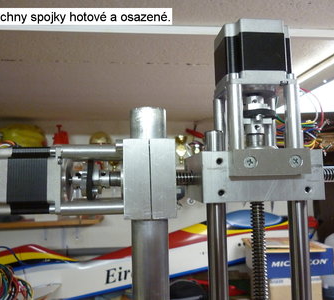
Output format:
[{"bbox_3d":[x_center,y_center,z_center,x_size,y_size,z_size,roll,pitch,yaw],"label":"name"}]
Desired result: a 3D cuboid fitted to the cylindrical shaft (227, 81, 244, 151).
[{"bbox_3d":[0.056,-0.025,0.262,0.013,0.054,0.013,-1,-6,0],"label":"cylindrical shaft"}]

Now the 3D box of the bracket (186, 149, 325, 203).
[{"bbox_3d":[0.072,0.024,0.292,0.096,0.039,0.087,-1,-6,-5],"label":"bracket"}]

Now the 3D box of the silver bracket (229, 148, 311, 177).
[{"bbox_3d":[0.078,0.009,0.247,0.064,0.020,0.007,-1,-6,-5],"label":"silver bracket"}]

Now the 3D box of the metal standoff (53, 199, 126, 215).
[{"bbox_3d":[-0.063,0.049,0.278,0.053,0.013,0.013,-1,-6,-5],"label":"metal standoff"}]

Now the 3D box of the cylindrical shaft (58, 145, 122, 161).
[{"bbox_3d":[-0.064,0.002,0.283,0.053,0.013,0.013,-1,-6,-5],"label":"cylindrical shaft"}]

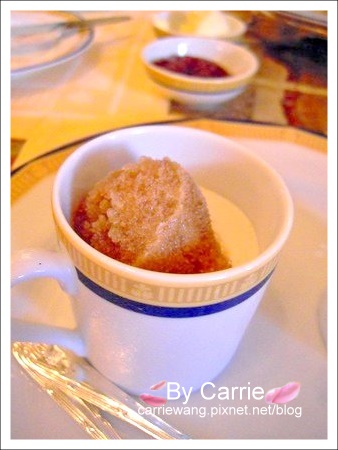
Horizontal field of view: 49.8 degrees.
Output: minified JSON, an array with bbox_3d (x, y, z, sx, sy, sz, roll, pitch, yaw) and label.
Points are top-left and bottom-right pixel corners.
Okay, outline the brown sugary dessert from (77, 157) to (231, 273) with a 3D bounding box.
[{"bbox_3d":[-0.004,-0.002,0.110,0.041,0.024,0.036,-6,45,-13],"label":"brown sugary dessert"}]

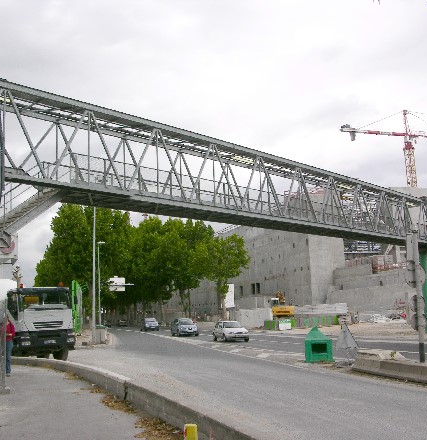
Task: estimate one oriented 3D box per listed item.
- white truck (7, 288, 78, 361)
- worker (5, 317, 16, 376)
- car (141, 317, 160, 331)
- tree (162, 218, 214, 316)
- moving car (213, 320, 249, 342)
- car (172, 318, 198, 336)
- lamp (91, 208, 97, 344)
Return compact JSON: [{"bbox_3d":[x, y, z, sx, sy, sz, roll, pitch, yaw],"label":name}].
[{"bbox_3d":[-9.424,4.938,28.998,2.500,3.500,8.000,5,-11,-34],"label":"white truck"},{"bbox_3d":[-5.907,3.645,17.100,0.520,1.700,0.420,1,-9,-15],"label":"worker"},{"bbox_3d":[-8.016,13.300,75.365,1.720,1.600,4.200,1,-9,-13],"label":"car"},{"bbox_3d":[-4.162,8.085,95.000,8.500,16.500,8.500,1,-9,-13],"label":"tree"},{"bbox_3d":[1.198,7.802,41.708,1.650,1.400,3.850,1,-9,-13],"label":"moving car"},{"bbox_3d":[-2.595,9.770,54.016,1.770,1.540,4.300,1,-9,-13],"label":"car"},{"bbox_3d":[-7.908,3.136,39.600,1.200,9.800,0.350,0,-9,-12],"label":"lamp"}]

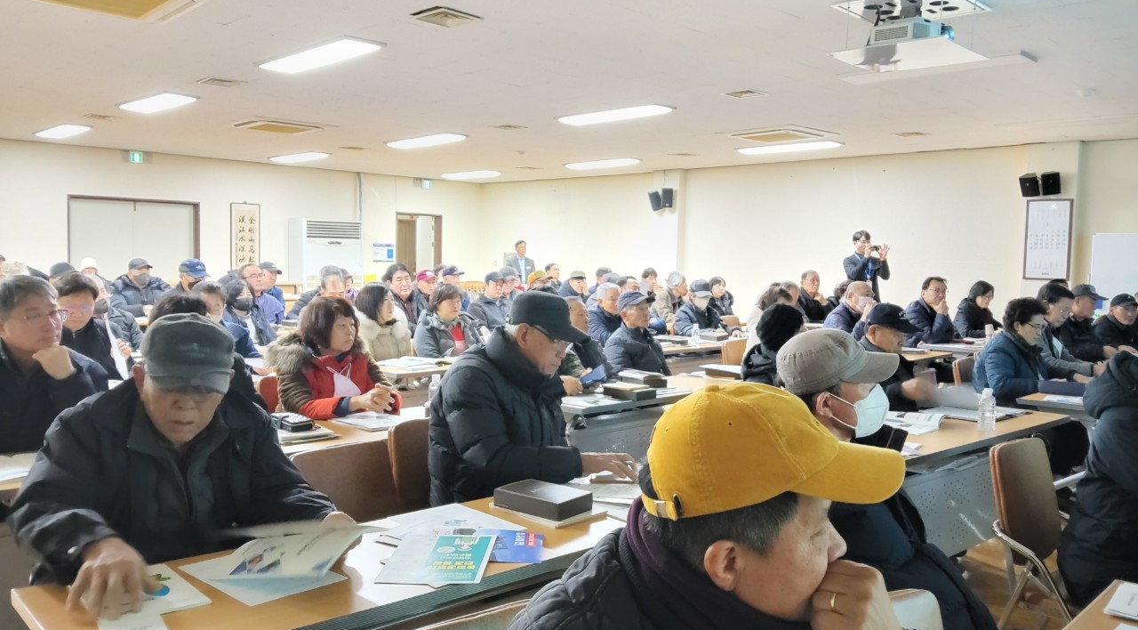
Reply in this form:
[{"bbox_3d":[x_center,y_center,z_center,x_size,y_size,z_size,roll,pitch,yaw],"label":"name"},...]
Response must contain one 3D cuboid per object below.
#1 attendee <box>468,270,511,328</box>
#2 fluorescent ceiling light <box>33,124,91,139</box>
[{"bbox_3d":[-0.599,0.232,7.496,0.510,1.232,0.740,-2,5,-39],"label":"attendee"},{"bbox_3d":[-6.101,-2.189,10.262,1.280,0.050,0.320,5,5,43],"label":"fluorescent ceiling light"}]

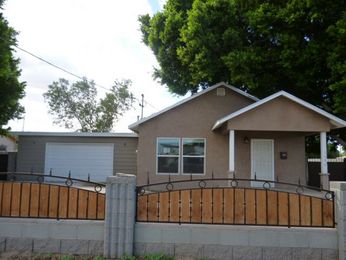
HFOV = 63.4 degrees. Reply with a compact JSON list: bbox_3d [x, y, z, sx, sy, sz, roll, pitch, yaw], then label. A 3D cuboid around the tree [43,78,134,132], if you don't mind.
[{"bbox_3d":[-7.968,-0.696,25.653,8.300,8.200,7.400,1,-5,0],"label":"tree"}]

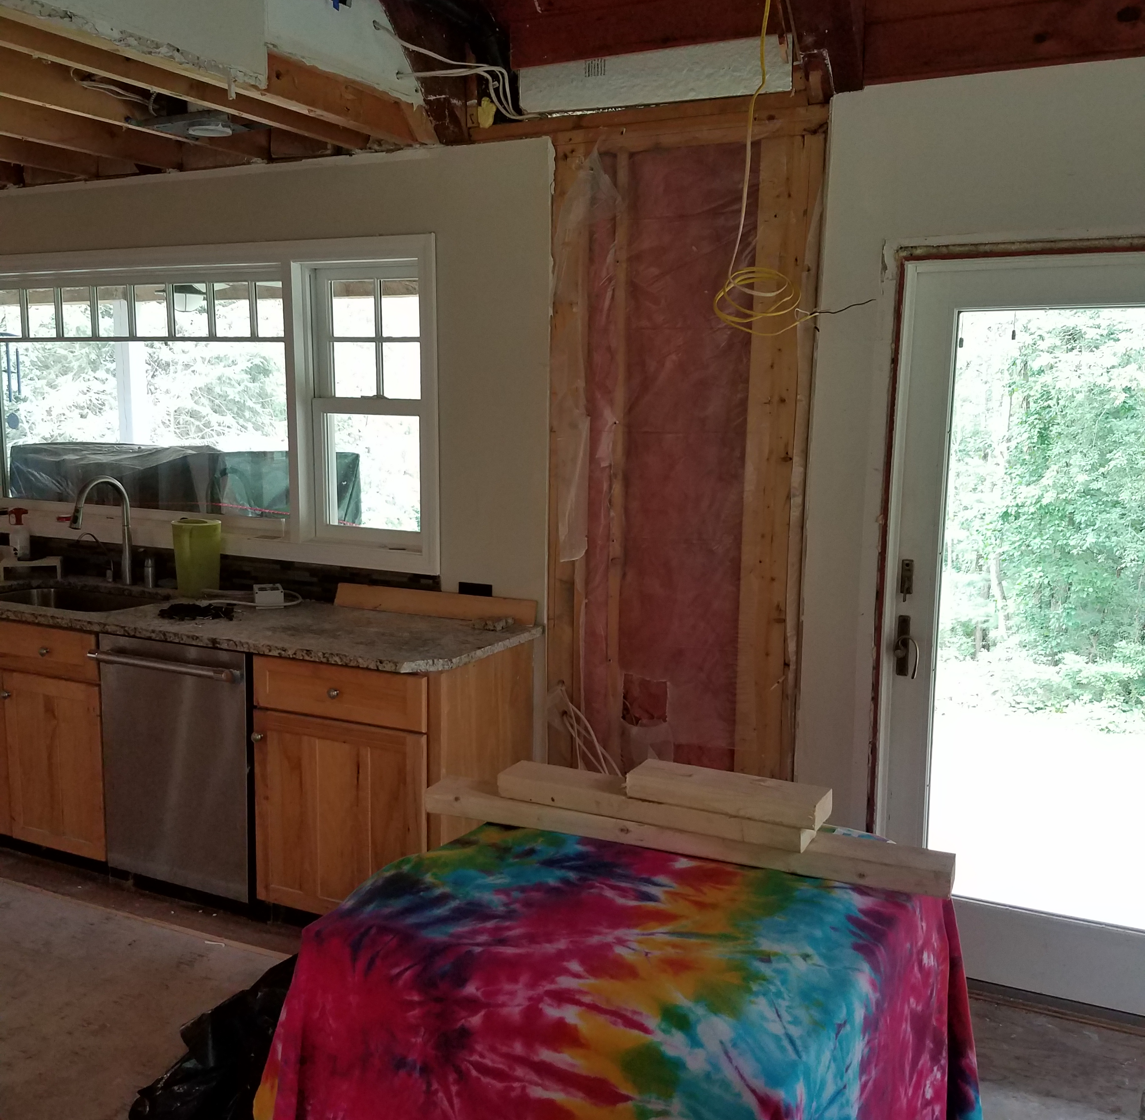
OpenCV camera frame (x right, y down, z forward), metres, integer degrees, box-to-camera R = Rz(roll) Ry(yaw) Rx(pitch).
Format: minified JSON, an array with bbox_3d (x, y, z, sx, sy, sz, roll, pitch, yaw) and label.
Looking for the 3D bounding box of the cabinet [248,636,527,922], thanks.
[{"bbox_3d":[-0.554,0.670,3.663,0.655,0.850,0.610,5,10,24],"label":"cabinet"}]

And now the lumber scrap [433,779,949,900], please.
[{"bbox_3d":[0.172,0.463,1.949,0.910,0.038,0.089,4,10,21],"label":"lumber scrap"}]

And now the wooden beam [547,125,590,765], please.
[{"bbox_3d":[-0.002,-0.135,3.728,0.113,2.295,0.110,5,9,24],"label":"wooden beam"}]

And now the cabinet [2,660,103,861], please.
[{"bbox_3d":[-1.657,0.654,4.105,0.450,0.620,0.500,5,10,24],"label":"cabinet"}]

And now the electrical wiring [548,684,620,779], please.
[{"bbox_3d":[0.041,0.556,3.689,0.230,0.320,0.120,5,10,24],"label":"electrical wiring"}]

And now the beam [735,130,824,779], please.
[{"bbox_3d":[0.617,-0.073,3.448,0.177,2.272,0.110,5,9,24],"label":"beam"}]

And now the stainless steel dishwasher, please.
[{"bbox_3d":[-1.176,0.632,3.928,0.597,0.835,0.610,5,9,24],"label":"stainless steel dishwasher"}]

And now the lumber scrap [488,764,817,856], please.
[{"bbox_3d":[0.135,0.420,1.975,0.550,0.038,0.089,5,10,26],"label":"lumber scrap"}]

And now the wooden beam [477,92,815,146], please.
[{"bbox_3d":[0.219,-1.298,3.476,1.118,0.127,0.110,5,9,24],"label":"wooden beam"}]

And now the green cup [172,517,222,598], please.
[{"bbox_3d":[-1.371,-0.012,4.160,0.170,0.280,0.170,1,9,0],"label":"green cup"}]

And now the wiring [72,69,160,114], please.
[{"bbox_3d":[-1.294,-1.328,3.255,0.090,0.075,0.330,5,10,24],"label":"wiring"}]

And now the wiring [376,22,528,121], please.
[{"bbox_3d":[-0.366,-1.480,3.488,0.280,0.210,0.420,5,9,24],"label":"wiring"}]

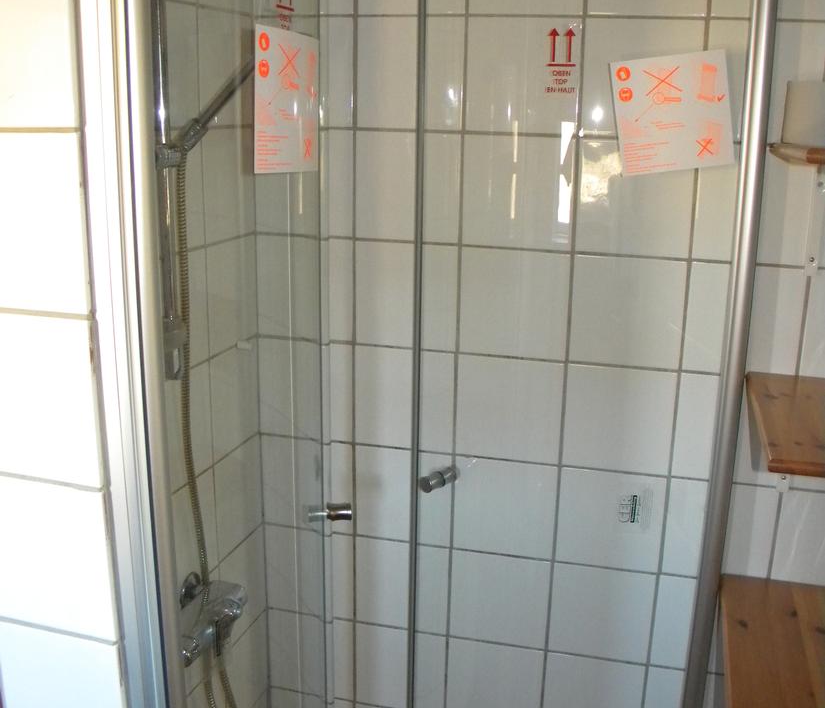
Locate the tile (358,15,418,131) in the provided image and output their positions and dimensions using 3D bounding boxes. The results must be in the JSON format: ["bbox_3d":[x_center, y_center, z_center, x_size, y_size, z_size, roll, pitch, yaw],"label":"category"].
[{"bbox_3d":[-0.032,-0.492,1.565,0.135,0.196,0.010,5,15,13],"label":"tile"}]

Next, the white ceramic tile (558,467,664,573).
[{"bbox_3d":[0.371,0.313,1.680,0.196,0.196,0.010,5,16,13],"label":"white ceramic tile"}]

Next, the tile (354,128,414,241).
[{"bbox_3d":[-0.006,-0.300,1.611,0.196,0.196,0.010,5,16,13],"label":"tile"}]

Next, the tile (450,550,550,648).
[{"bbox_3d":[0.174,0.490,1.781,0.197,0.197,0.012,5,15,13],"label":"tile"}]

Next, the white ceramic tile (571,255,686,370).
[{"bbox_3d":[0.379,-0.074,1.570,0.196,0.196,0.010,5,15,13],"label":"white ceramic tile"}]

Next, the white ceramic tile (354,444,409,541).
[{"bbox_3d":[-0.017,0.281,1.769,0.196,0.196,0.010,5,16,13],"label":"white ceramic tile"}]

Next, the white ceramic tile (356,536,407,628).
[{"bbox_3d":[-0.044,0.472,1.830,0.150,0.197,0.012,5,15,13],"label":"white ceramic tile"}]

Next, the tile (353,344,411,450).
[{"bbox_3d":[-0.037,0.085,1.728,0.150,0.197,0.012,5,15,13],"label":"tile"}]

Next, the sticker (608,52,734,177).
[{"bbox_3d":[0.415,-0.382,1.415,0.176,0.177,0.003,-5,13,11],"label":"sticker"}]

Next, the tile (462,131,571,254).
[{"bbox_3d":[0.189,-0.285,1.576,0.197,0.197,0.012,5,15,13],"label":"tile"}]

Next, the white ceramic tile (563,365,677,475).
[{"bbox_3d":[0.376,0.119,1.622,0.196,0.196,0.010,5,15,13],"label":"white ceramic tile"}]

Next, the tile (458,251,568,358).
[{"bbox_3d":[0.184,-0.091,1.619,0.196,0.196,0.010,5,16,13],"label":"tile"}]

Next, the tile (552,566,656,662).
[{"bbox_3d":[0.366,0.502,1.726,0.196,0.196,0.010,5,15,13],"label":"tile"}]

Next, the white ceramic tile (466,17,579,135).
[{"bbox_3d":[0.190,-0.475,1.515,0.196,0.196,0.010,5,16,13],"label":"white ceramic tile"}]

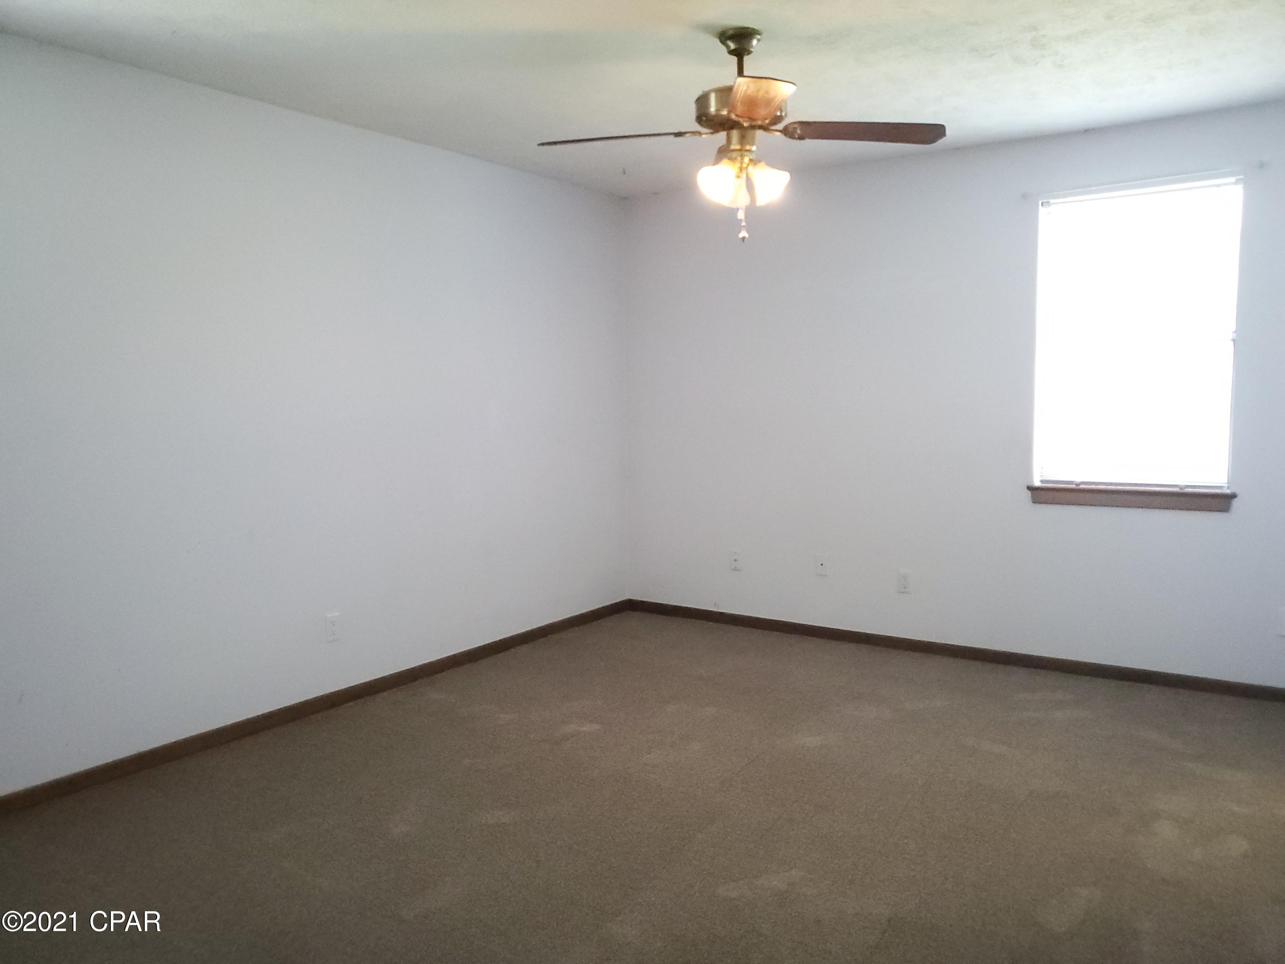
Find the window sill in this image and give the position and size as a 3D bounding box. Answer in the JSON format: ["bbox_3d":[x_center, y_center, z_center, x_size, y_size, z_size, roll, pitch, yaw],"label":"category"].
[{"bbox_3d":[2.128,0.069,4.227,0.815,0.080,0.115,3,6,35],"label":"window sill"}]

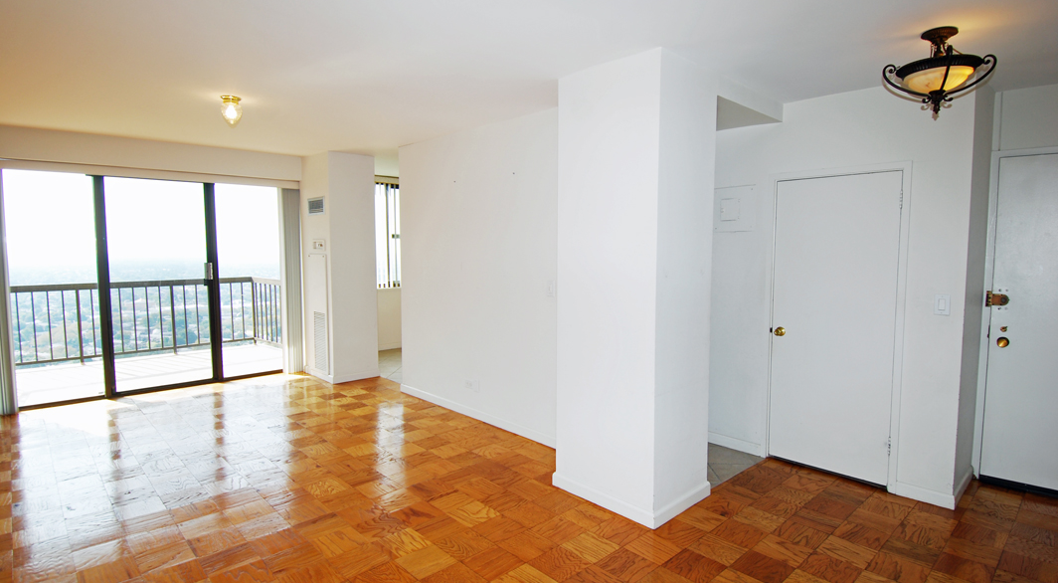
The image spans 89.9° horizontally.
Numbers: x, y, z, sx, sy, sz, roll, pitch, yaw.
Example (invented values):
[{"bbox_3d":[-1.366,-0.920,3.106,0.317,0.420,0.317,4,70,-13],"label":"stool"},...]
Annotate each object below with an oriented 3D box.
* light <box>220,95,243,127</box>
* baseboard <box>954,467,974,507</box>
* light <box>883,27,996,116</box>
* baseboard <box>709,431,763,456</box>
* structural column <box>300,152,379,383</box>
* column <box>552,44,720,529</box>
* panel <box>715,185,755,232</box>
[{"bbox_3d":[-2.099,-1.264,3.733,0.136,0.187,0.136,-4,6,-43],"label":"light"},{"bbox_3d":[2.755,1.241,3.371,0.644,0.095,0.020,-4,6,-43],"label":"baseboard"},{"bbox_3d":[1.977,-1.049,2.566,0.426,0.385,0.426,-4,6,-43],"label":"light"},{"bbox_3d":[1.588,1.176,4.148,0.020,0.090,0.495,-4,6,-43],"label":"baseboard"},{"bbox_3d":[-2.259,-0.265,6.336,0.565,2.579,0.797,-4,6,-43],"label":"structural column"},{"bbox_3d":[0.655,-0.014,3.308,0.632,2.579,0.777,-4,6,-43],"label":"column"},{"bbox_3d":[1.561,-0.628,4.055,0.015,0.345,0.329,-4,6,-43],"label":"panel"}]

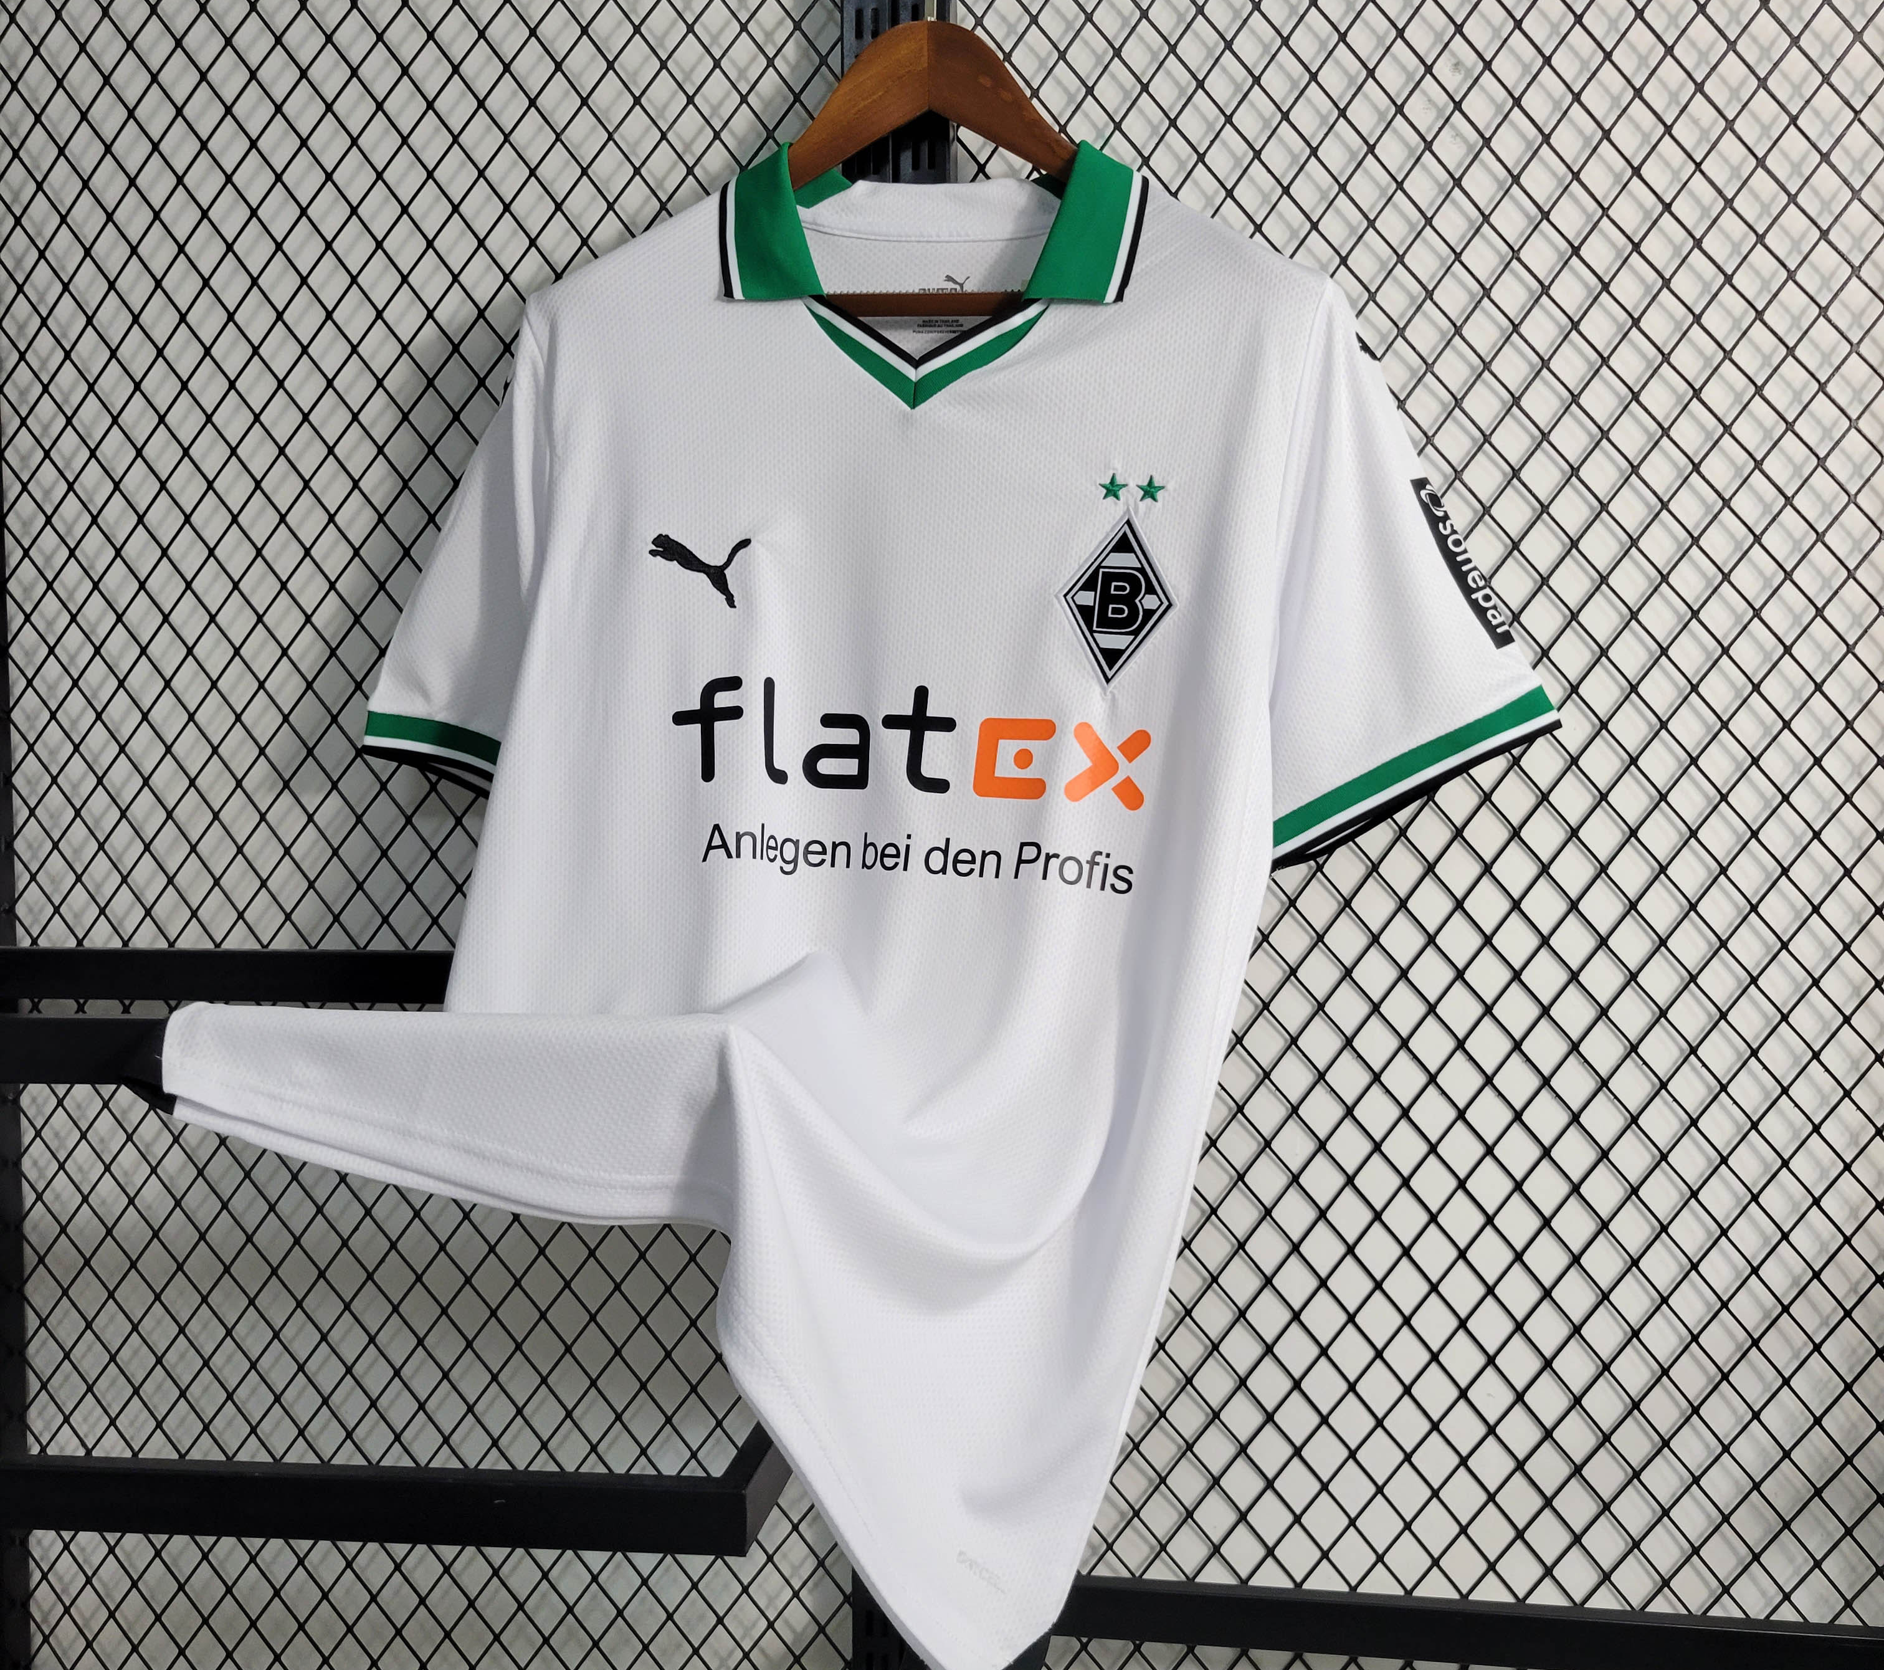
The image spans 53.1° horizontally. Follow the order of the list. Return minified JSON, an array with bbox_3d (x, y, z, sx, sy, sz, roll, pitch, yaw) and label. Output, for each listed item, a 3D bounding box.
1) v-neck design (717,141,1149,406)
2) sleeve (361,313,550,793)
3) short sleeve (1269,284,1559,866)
[{"bbox_3d":[-0.005,-0.284,0.965,0.220,0.140,0.090,0,1,7],"label":"v-neck design"},{"bbox_3d":[-0.257,-0.148,1.005,0.115,0.262,0.125,0,1,7],"label":"sleeve"},{"bbox_3d":[0.236,-0.131,0.950,0.150,0.292,0.120,0,1,7],"label":"short sleeve"}]

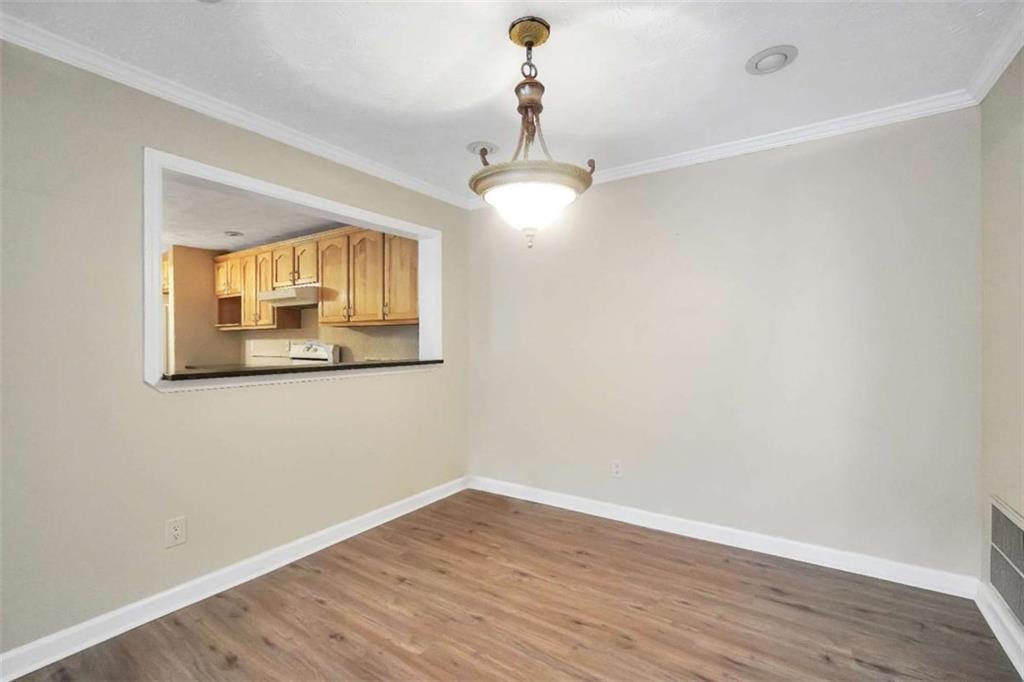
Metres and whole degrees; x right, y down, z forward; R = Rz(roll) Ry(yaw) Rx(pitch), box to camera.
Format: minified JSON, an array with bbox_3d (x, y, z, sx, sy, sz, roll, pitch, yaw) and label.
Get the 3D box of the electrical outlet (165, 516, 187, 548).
[{"bbox_3d":[-1.565,0.887,1.988,0.010,0.122,0.077,0,0,35],"label":"electrical outlet"}]

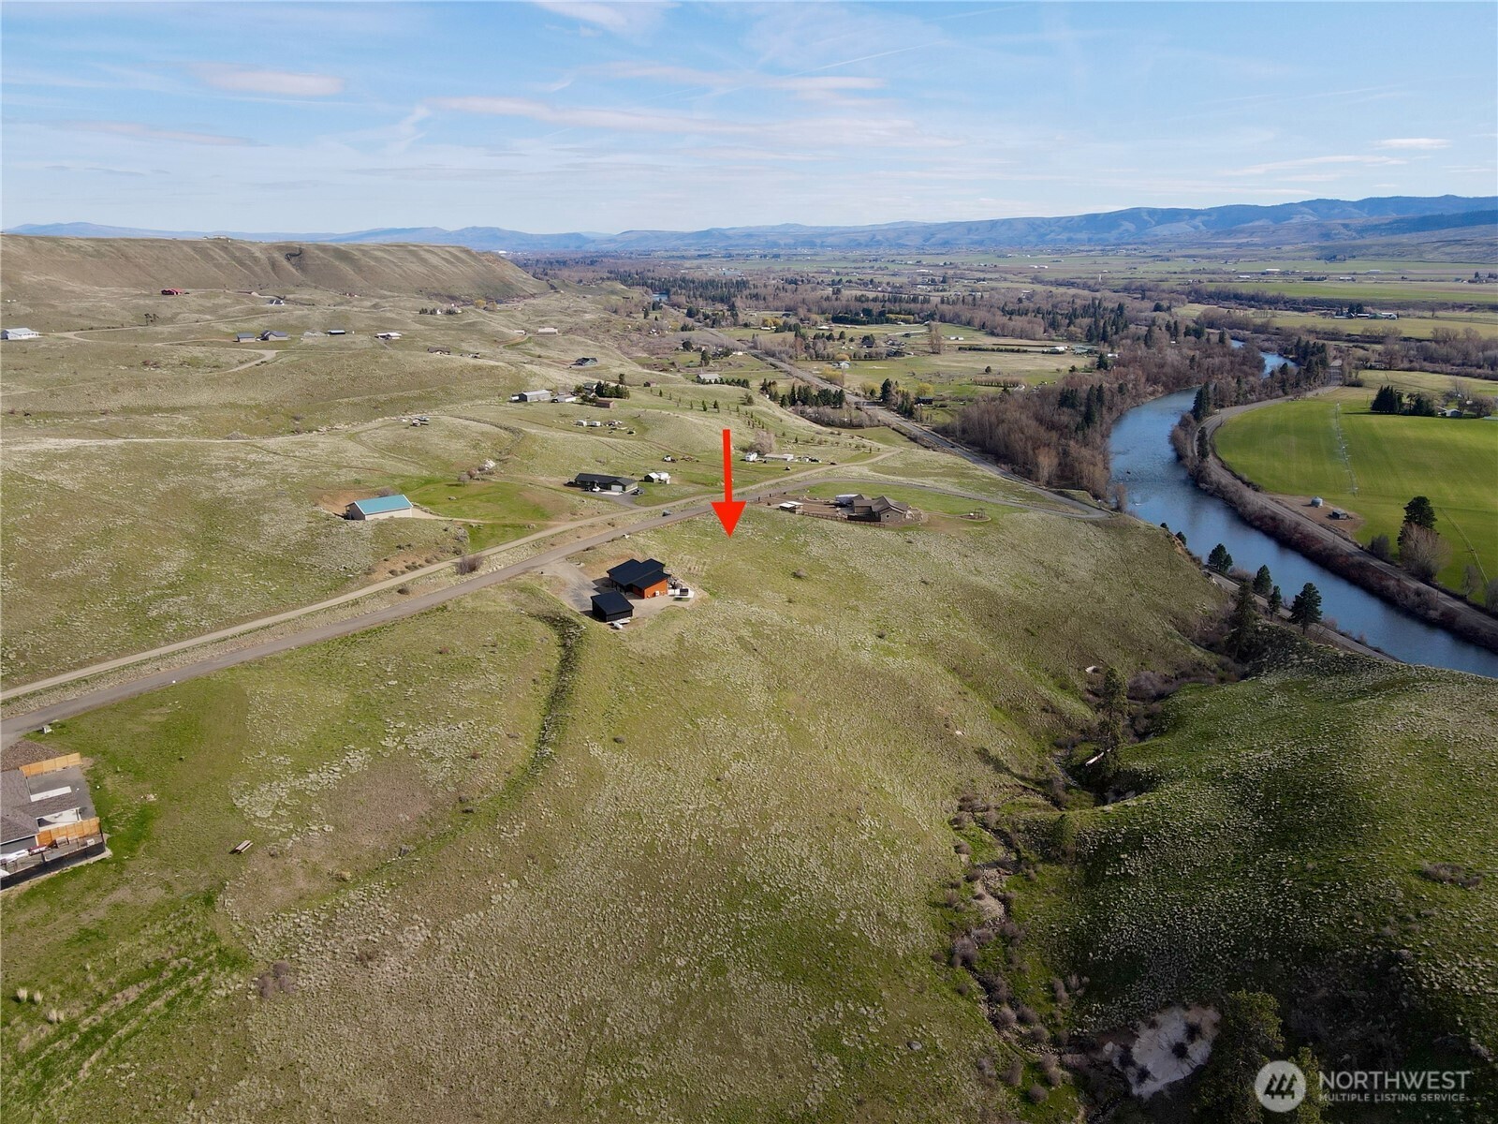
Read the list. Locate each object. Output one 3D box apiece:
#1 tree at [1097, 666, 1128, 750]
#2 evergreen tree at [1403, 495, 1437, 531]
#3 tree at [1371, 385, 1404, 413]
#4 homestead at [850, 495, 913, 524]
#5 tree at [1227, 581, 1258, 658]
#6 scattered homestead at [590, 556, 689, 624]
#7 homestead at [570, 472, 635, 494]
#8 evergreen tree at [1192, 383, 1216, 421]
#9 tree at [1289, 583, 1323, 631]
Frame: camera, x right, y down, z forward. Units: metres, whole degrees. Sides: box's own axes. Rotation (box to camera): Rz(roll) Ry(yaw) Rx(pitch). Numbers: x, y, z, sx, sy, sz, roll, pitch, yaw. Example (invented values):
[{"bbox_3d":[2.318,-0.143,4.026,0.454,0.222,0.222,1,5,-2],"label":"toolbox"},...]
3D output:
[{"bbox_3d":[85.990,34.700,245.400,7.190,22.150,7.190,0,18,0],"label":"tree"},{"bbox_3d":[339.140,-18.800,524.830,17.740,30.040,17.740,0,18,0],"label":"evergreen tree"},{"bbox_3d":[580.640,-147.630,944.670,29.800,27.120,22.350,0,18,0],"label":"tree"},{"bbox_3d":[50.200,-20.760,397.680,16.000,6.300,23.000,-8,19,-24],"label":"homestead"},{"bbox_3d":[176.120,20.820,370.390,10.850,29.400,10.850,0,18,0],"label":"tree"},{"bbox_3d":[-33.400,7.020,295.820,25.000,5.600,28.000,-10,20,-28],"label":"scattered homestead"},{"bbox_3d":[-55.600,-30.670,398.010,26.000,5.000,11.500,8,19,23],"label":"homestead"},{"bbox_3d":[397.480,-139.810,908.020,20.460,34.270,17.390,0,18,0],"label":"evergreen tree"},{"bbox_3d":[223.310,18.610,416.360,13.140,21.950,13.140,0,18,0],"label":"tree"}]

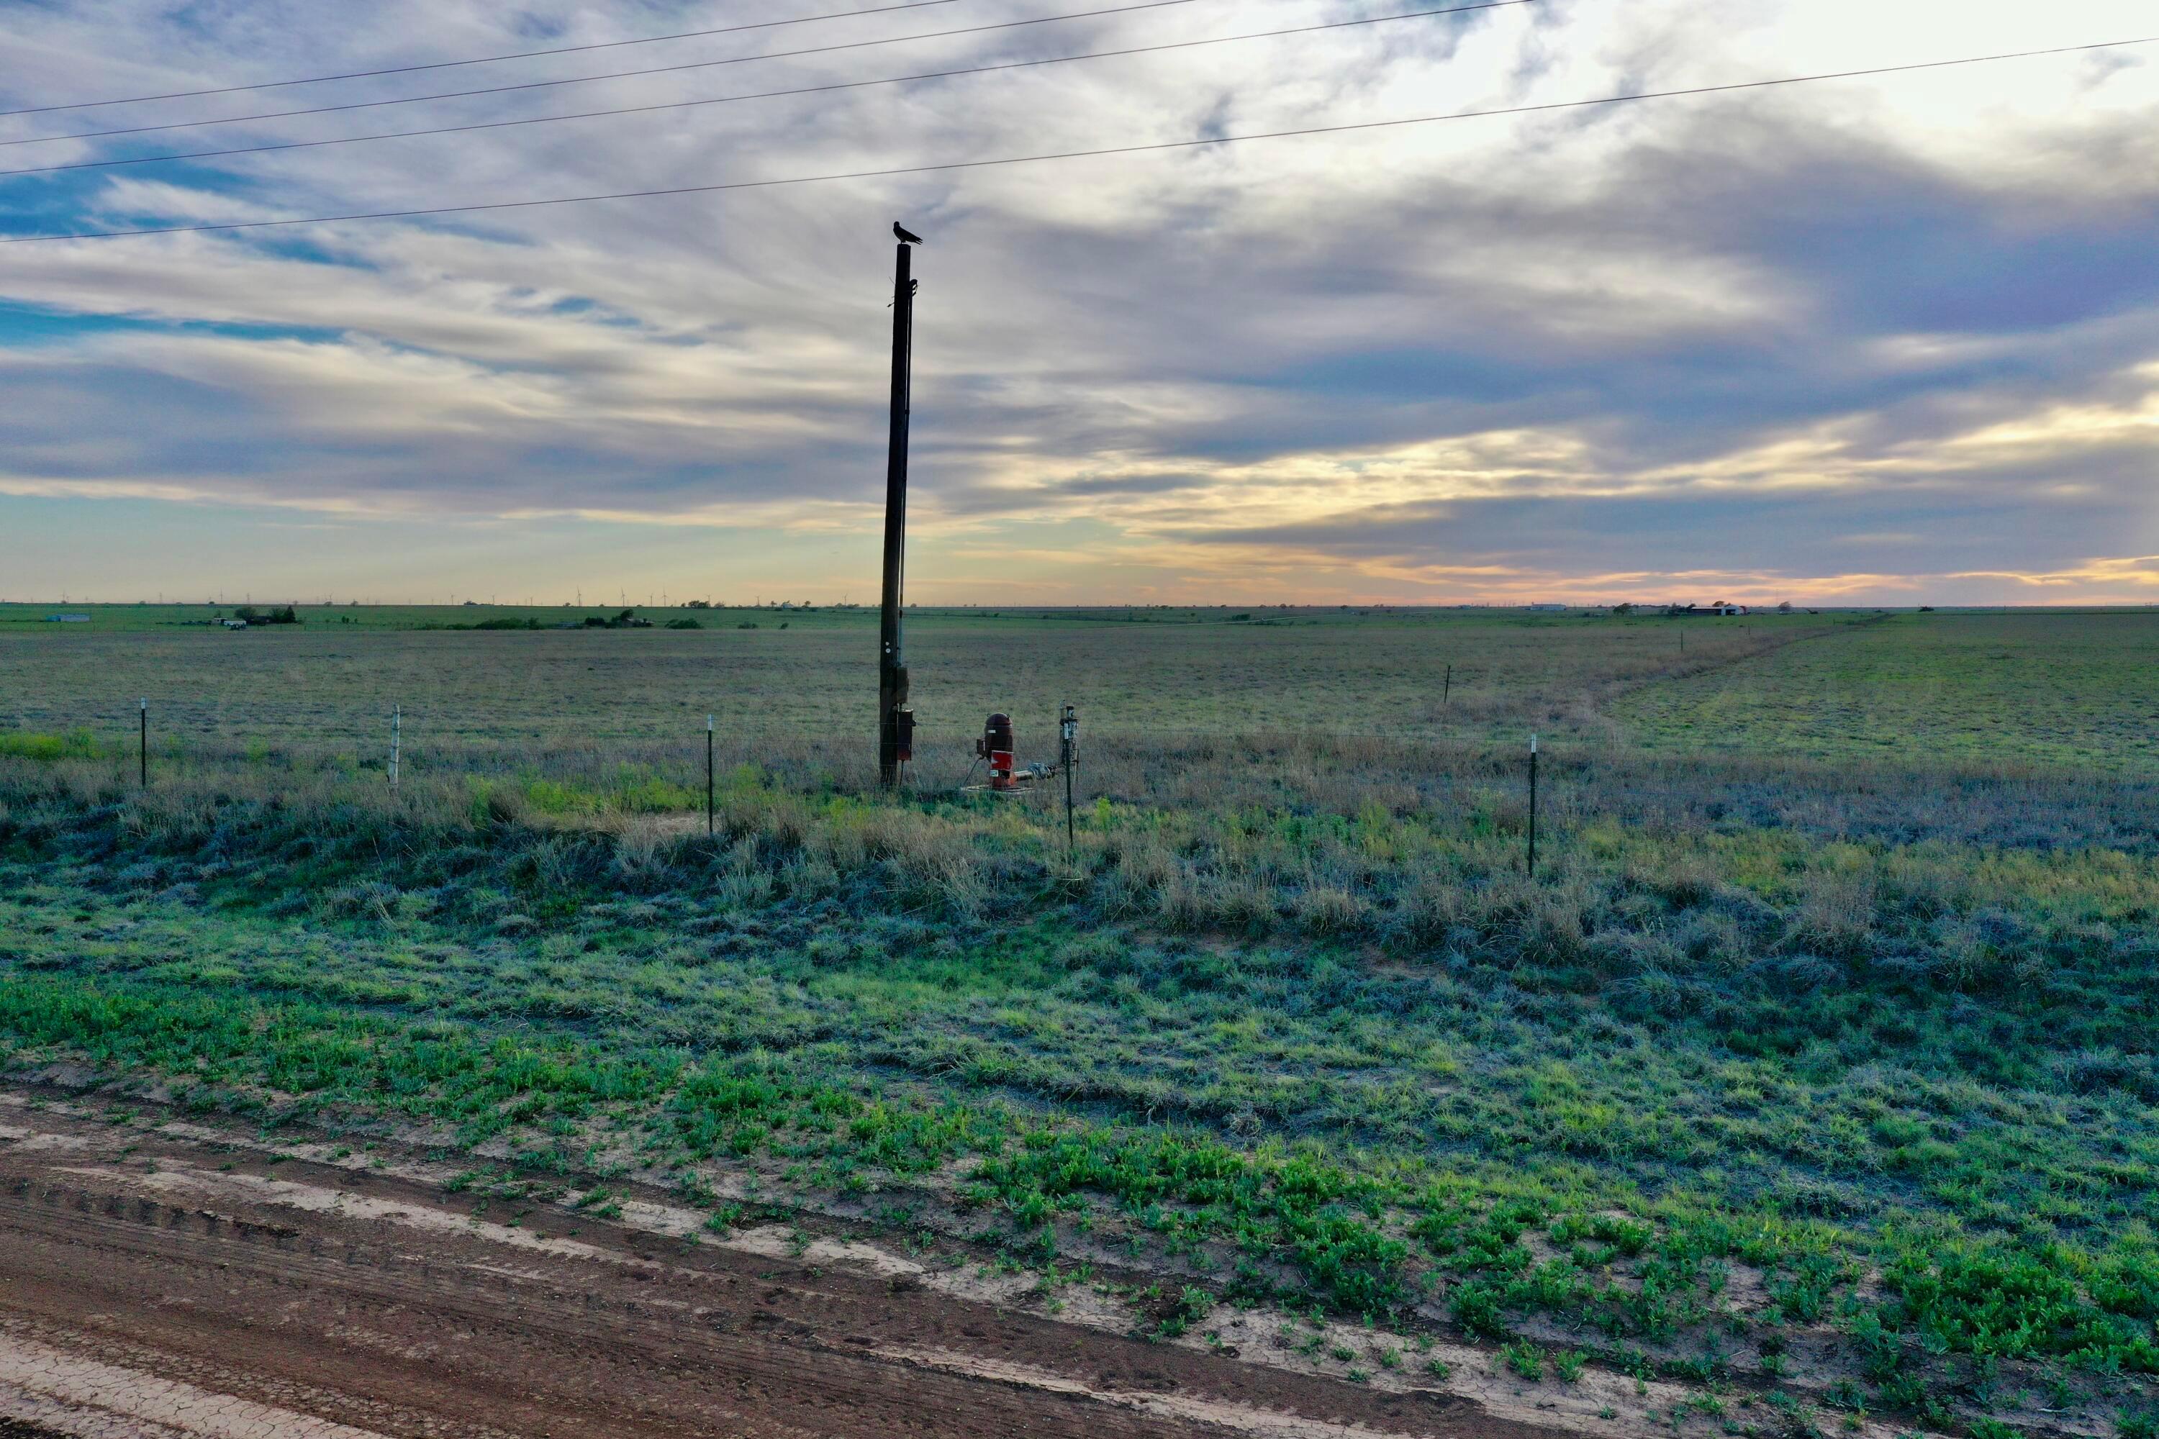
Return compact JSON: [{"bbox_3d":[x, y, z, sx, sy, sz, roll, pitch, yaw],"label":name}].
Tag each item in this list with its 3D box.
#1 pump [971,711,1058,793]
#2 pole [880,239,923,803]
[{"bbox_3d":[-0.820,0.430,21.200,0.970,1.000,0.500,-1,4,-22],"label":"pump"},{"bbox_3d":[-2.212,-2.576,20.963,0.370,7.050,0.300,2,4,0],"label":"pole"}]

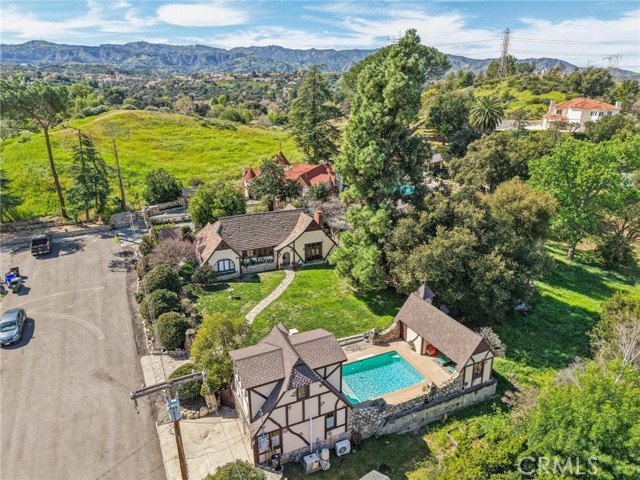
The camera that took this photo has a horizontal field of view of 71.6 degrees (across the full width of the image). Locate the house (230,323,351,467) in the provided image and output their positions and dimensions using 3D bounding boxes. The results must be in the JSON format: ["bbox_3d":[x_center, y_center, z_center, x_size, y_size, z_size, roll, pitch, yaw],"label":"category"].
[{"bbox_3d":[-2.220,10.966,33.798,7.910,8.320,6.050,-9,21,-23],"label":"house"}]

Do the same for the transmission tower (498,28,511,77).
[{"bbox_3d":[170.415,-171.430,408.495,8.500,41.000,8.000,0,19,0],"label":"transmission tower"}]

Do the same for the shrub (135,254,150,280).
[{"bbox_3d":[-20.501,3.176,51.246,1.800,2.100,2.300,-8,21,-21],"label":"shrub"}]

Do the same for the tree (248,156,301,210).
[{"bbox_3d":[-7.645,-9.644,73.679,8.600,8.600,8.200,-2,19,-6],"label":"tree"}]

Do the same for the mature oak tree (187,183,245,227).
[{"bbox_3d":[-16.400,-5.650,71.300,9.000,6.900,8.200,0,19,0],"label":"mature oak tree"}]

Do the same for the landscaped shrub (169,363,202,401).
[{"bbox_3d":[-9.250,9.850,30.600,2.250,2.650,2.250,0,19,0],"label":"landscaped shrub"}]

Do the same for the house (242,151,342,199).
[{"bbox_3d":[-5.882,-13.441,89.795,18.500,7.200,13.000,5,20,14],"label":"house"}]

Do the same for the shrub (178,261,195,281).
[{"bbox_3d":[-15.200,3.500,50.600,1.750,2.100,1.750,0,19,0],"label":"shrub"}]

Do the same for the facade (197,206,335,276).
[{"bbox_3d":[-7.011,-0.579,55.347,16.300,6.200,9.800,-8,21,-20],"label":"facade"}]

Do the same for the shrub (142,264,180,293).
[{"bbox_3d":[-16.988,4.126,47.555,3.900,2.600,3.700,-8,21,-20],"label":"shrub"}]

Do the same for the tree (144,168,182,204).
[{"bbox_3d":[-25.936,-8.645,73.064,6.400,6.200,6.000,-1,20,0],"label":"tree"}]

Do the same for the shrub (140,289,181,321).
[{"bbox_3d":[-15.063,6.236,42.569,3.100,2.600,3.000,-1,20,0],"label":"shrub"}]

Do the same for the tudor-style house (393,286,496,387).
[{"bbox_3d":[11.139,8.452,39.882,4.030,4.990,9.380,-9,21,-23],"label":"tudor-style house"}]

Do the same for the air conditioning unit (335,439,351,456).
[{"bbox_3d":[1.693,15.140,32.219,0.930,0.790,0.380,-9,21,-23],"label":"air conditioning unit"}]

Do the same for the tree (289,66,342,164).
[{"bbox_3d":[-1.000,-24.400,100.000,12.000,25.500,12.000,0,19,0],"label":"tree"}]

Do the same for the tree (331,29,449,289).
[{"bbox_3d":[7.080,-7.621,45.220,11.500,26.000,11.000,3,20,8],"label":"tree"}]

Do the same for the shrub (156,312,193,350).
[{"bbox_3d":[-12.200,7.600,37.100,2.800,3.000,2.800,0,19,0],"label":"shrub"}]

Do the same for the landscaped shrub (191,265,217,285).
[{"bbox_3d":[-12.794,3.899,48.727,2.800,2.200,2.500,-6,20,-15],"label":"landscaped shrub"}]

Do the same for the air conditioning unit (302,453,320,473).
[{"bbox_3d":[-0.455,13.390,26.541,0.800,0.770,0.500,-8,20,-23],"label":"air conditioning unit"}]

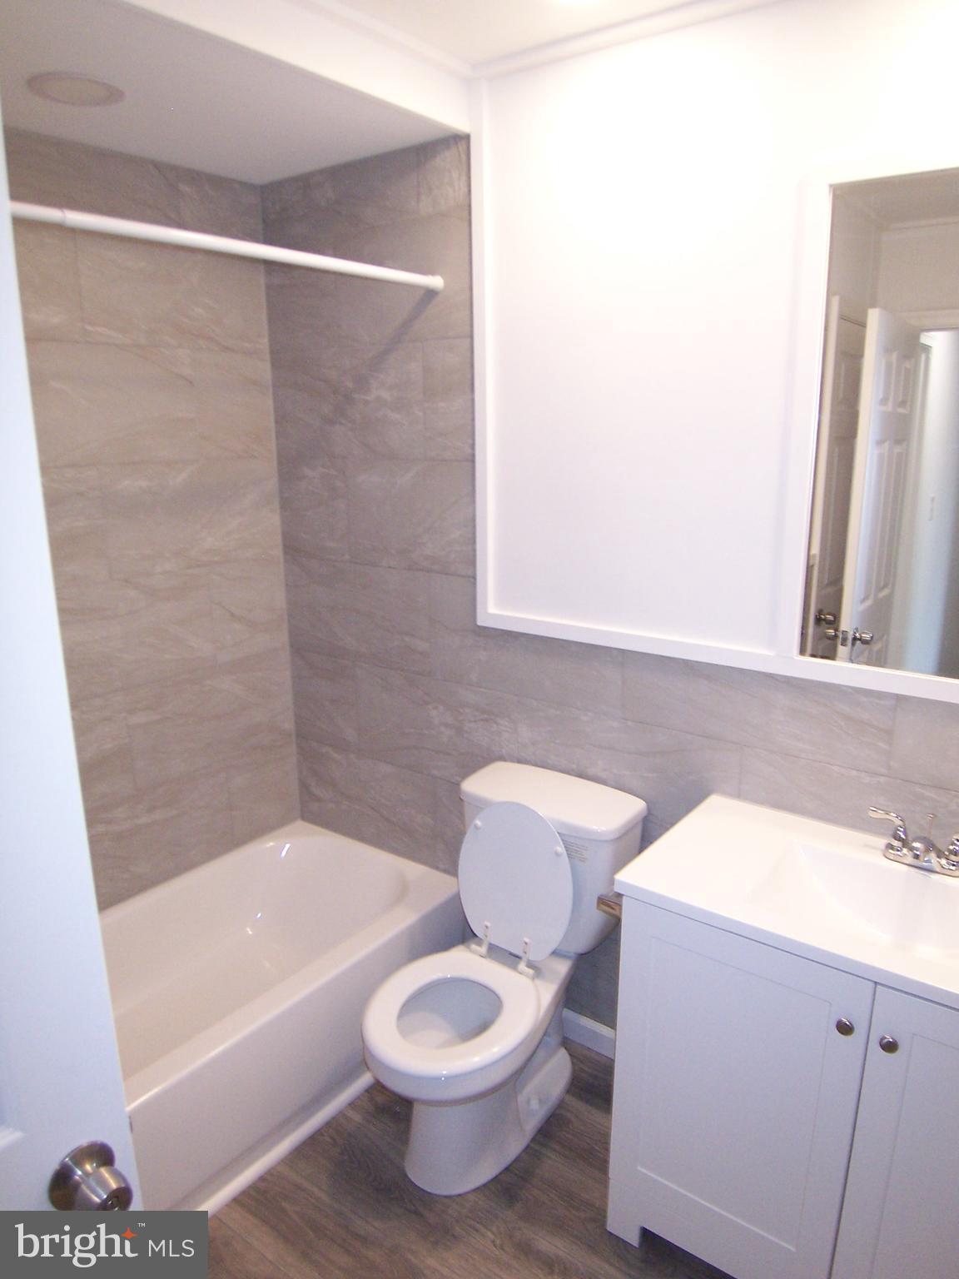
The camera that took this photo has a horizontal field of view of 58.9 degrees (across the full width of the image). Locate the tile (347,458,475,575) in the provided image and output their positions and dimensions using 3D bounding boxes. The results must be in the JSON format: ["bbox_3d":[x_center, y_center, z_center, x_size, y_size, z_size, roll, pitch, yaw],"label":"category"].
[{"bbox_3d":[-0.198,-0.342,2.356,0.482,0.304,0.010,10,17,37],"label":"tile"}]

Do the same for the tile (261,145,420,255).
[{"bbox_3d":[-0.392,-1.206,2.332,0.615,0.165,0.010,10,17,37],"label":"tile"}]

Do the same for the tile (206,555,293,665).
[{"bbox_3d":[-0.720,-0.100,2.684,0.010,0.304,0.285,10,17,37],"label":"tile"}]

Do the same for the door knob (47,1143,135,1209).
[{"bbox_3d":[-0.386,0.556,0.855,0.065,0.066,0.066,10,17,37],"label":"door knob"}]

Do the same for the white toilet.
[{"bbox_3d":[0.034,0.808,1.994,0.445,0.785,0.695,10,17,37],"label":"white toilet"}]

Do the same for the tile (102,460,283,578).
[{"bbox_3d":[-0.817,-0.367,2.496,0.010,0.304,0.589,10,17,37],"label":"tile"}]

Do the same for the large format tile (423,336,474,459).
[{"bbox_3d":[-0.077,-0.624,2.225,0.163,0.304,0.010,10,17,37],"label":"large format tile"}]

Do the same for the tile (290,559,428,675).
[{"bbox_3d":[-0.379,-0.082,2.570,0.622,0.300,0.010,10,17,37],"label":"tile"}]

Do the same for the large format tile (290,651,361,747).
[{"bbox_3d":[-0.499,0.191,2.773,0.309,0.304,0.010,10,17,37],"label":"large format tile"}]

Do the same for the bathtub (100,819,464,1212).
[{"bbox_3d":[-0.801,0.993,2.183,0.747,0.353,1.520,10,17,37],"label":"bathtub"}]

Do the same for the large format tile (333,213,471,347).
[{"bbox_3d":[-0.208,-0.930,2.214,0.491,0.300,0.010,10,17,37],"label":"large format tile"}]

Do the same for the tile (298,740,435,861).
[{"bbox_3d":[-0.370,0.510,2.750,0.616,0.304,0.010,10,17,37],"label":"tile"}]

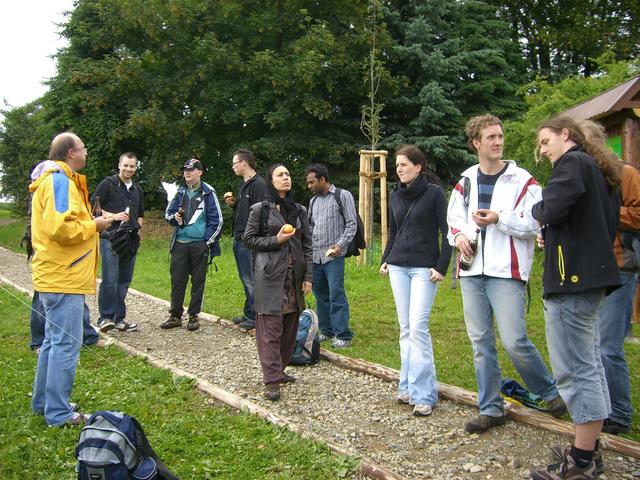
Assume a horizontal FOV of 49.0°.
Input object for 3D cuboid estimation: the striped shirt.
[{"bbox_3d":[0.130,-0.169,6.604,0.470,0.740,0.350,3,5,37],"label":"striped shirt"}]

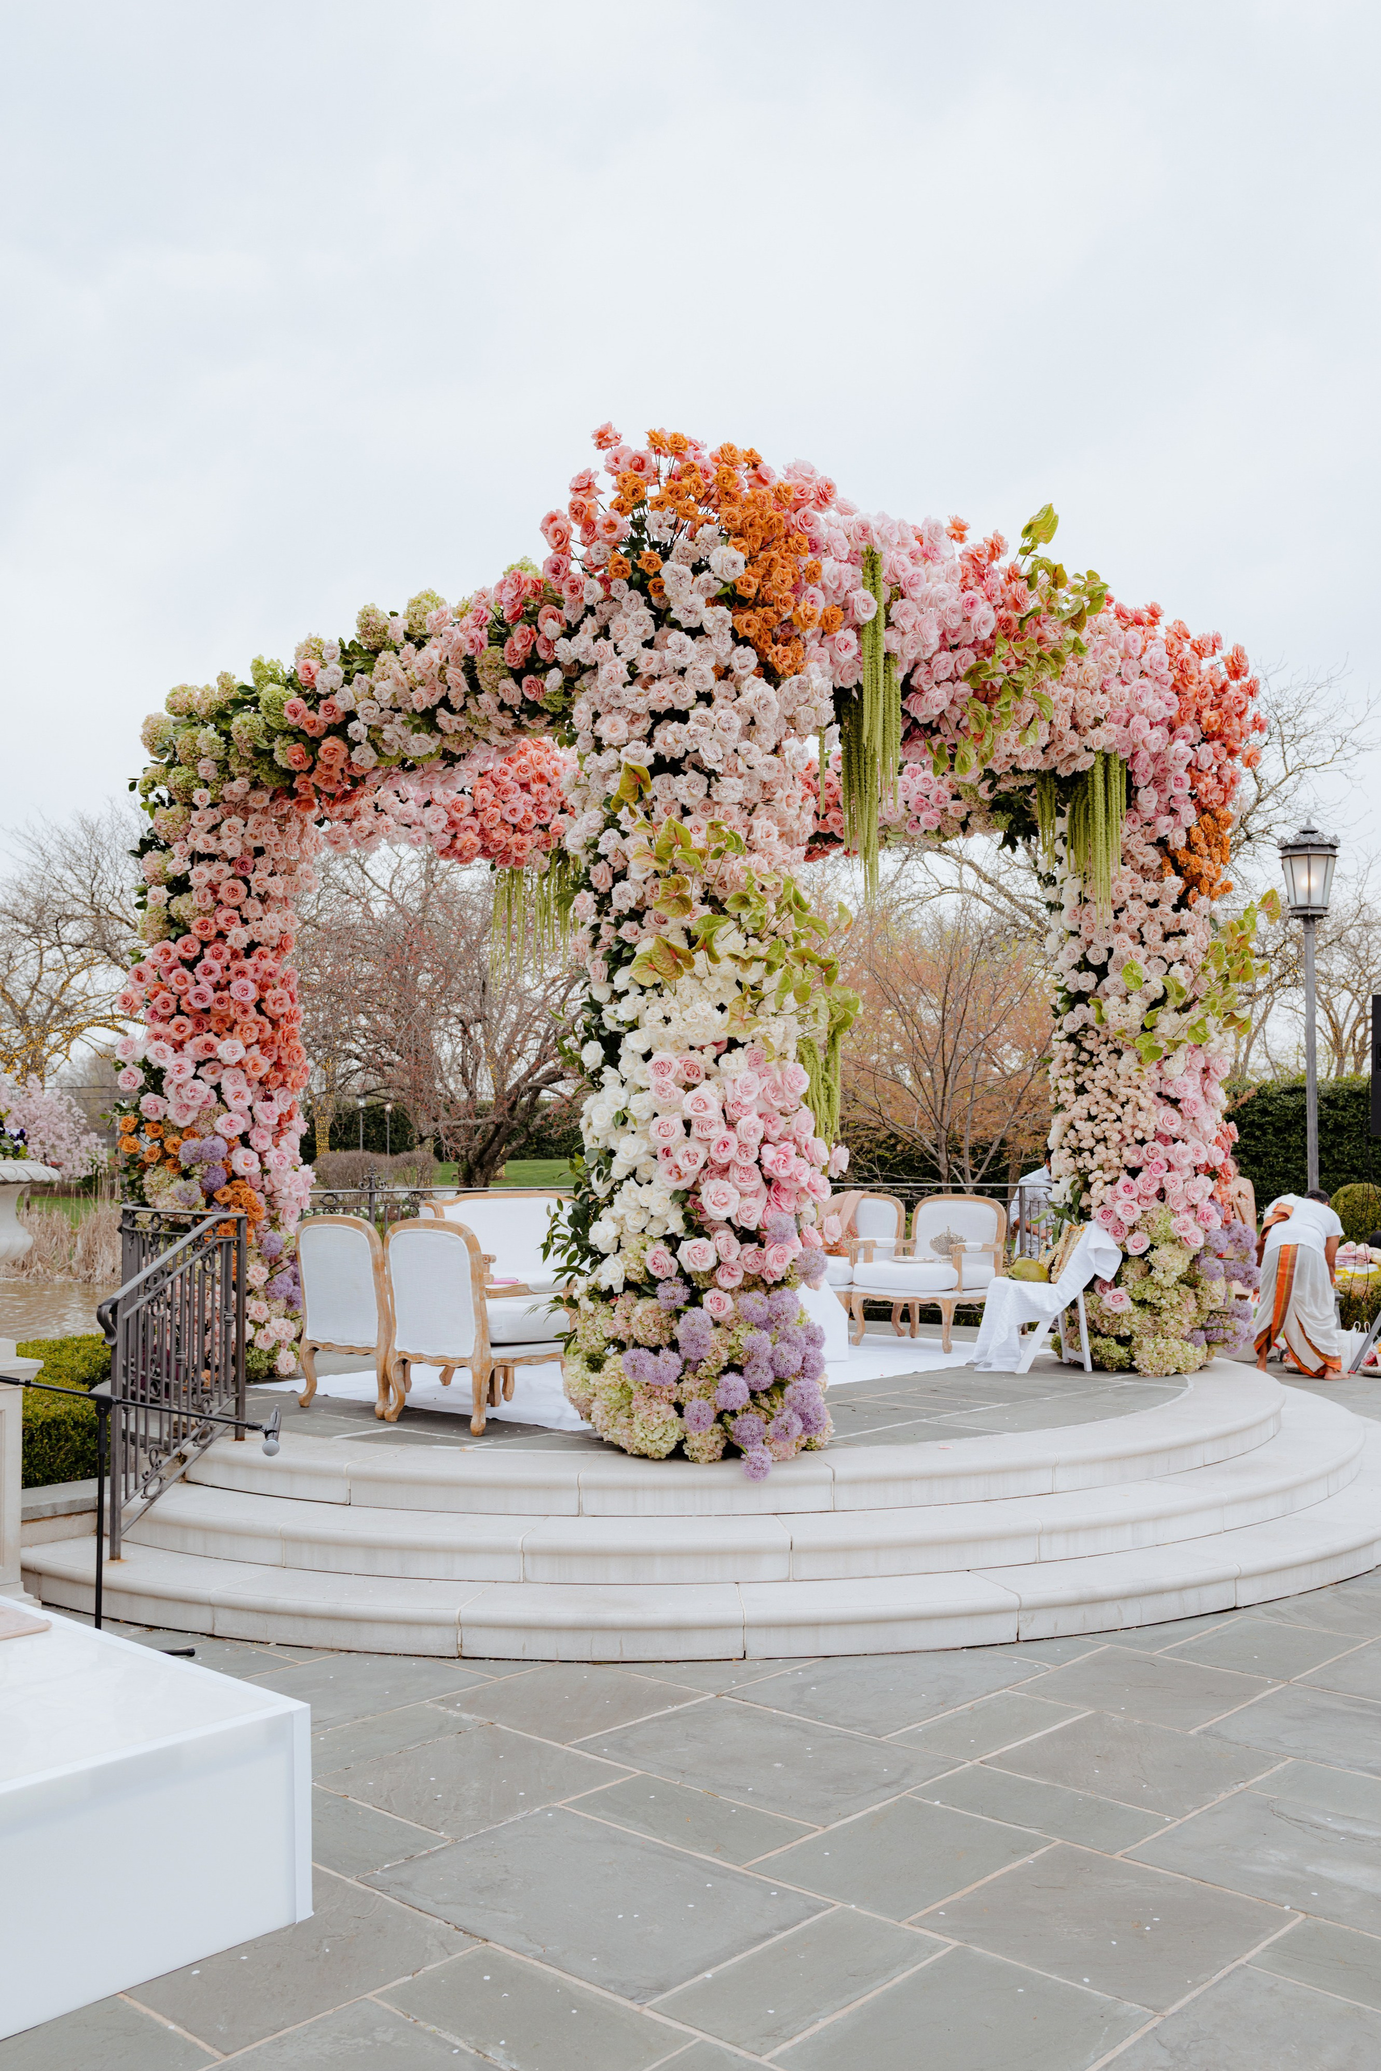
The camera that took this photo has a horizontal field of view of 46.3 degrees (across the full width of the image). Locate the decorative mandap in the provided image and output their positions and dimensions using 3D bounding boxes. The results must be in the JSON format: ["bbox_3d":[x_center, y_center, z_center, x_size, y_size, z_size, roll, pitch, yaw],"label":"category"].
[{"bbox_3d":[0.029,-0.274,9.286,4.650,4.350,4.650,3,-5,-45],"label":"decorative mandap"}]

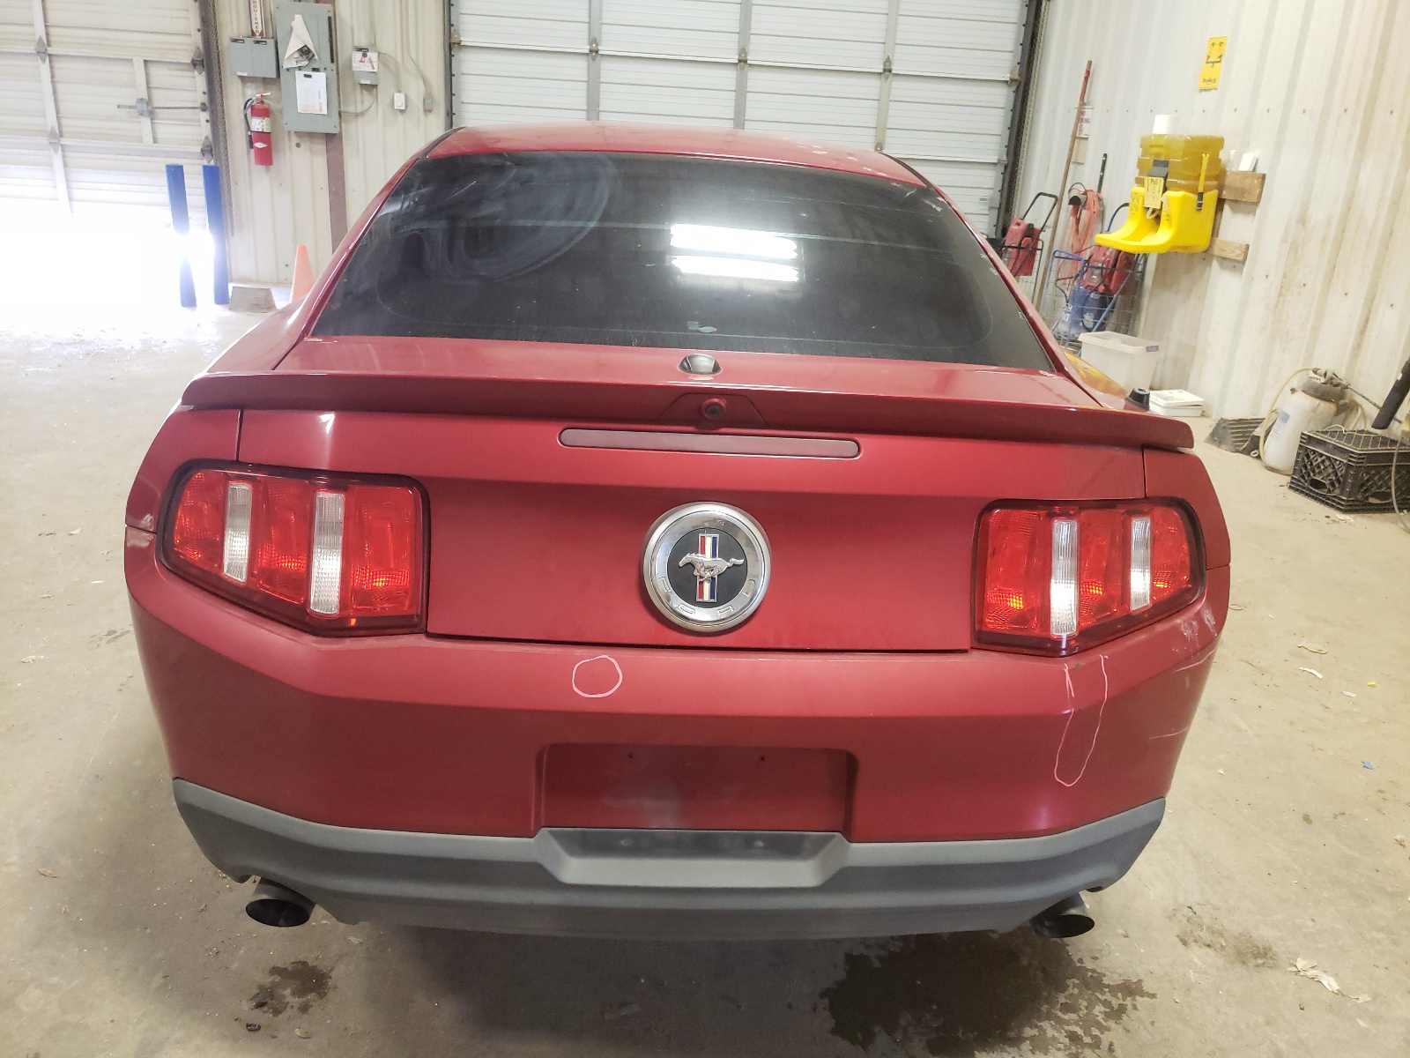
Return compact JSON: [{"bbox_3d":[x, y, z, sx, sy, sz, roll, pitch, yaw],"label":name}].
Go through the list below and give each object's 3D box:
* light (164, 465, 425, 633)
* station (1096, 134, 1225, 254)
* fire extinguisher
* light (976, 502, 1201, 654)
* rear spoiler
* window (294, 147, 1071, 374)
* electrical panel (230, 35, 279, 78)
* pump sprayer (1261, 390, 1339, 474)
[{"bbox_3d":[-0.580,0.008,1.456,0.450,0.205,0.125,9,21,14],"label":"light"},{"bbox_3d":[2.676,-1.981,6.252,0.440,0.620,0.500,2,20,-4],"label":"station"},{"bbox_3d":[-3.311,-2.951,7.861,0.205,0.513,0.150,2,20,-4],"label":"fire extinguisher"},{"bbox_3d":[0.577,0.050,1.533,0.450,0.205,0.125,-5,22,-22],"label":"light"},{"bbox_3d":[0.011,-0.170,1.444,1.500,0.130,0.310,2,20,-4],"label":"rear spoiler"},{"bbox_3d":[-0.029,-0.525,1.994,1.227,0.100,0.708,2,43,-4],"label":"window"},{"bbox_3d":[-3.248,-3.418,7.700,0.325,0.279,0.120,2,20,-4],"label":"electrical panel"},{"bbox_3d":[2.954,-0.519,5.236,0.240,0.430,0.240,20,26,38],"label":"pump sprayer"}]

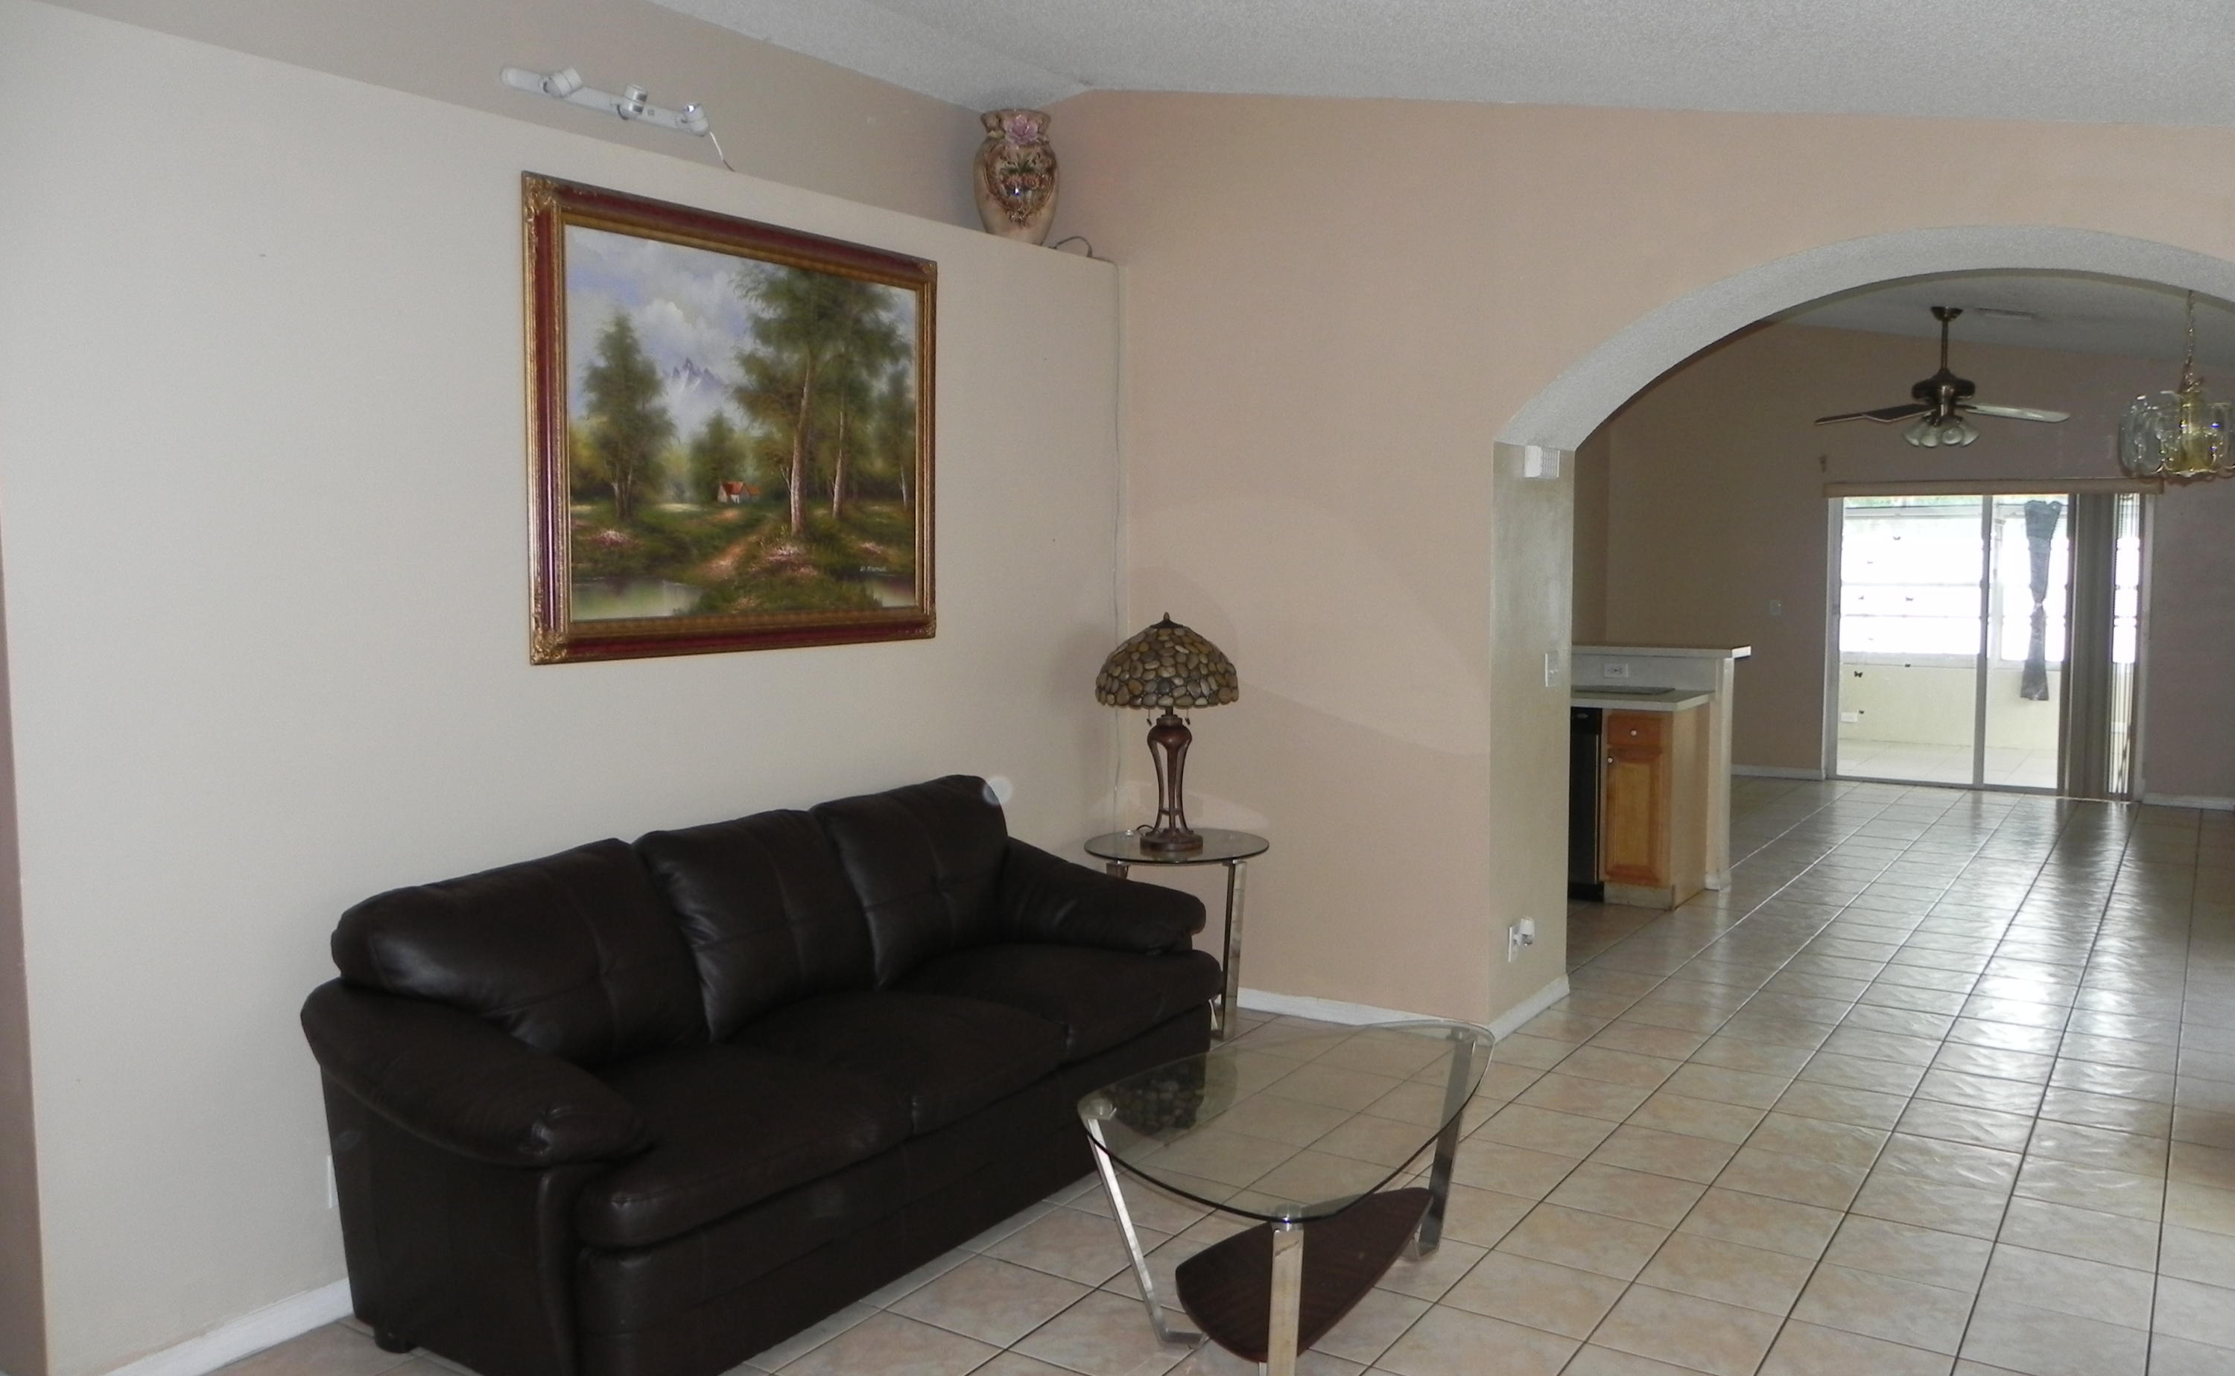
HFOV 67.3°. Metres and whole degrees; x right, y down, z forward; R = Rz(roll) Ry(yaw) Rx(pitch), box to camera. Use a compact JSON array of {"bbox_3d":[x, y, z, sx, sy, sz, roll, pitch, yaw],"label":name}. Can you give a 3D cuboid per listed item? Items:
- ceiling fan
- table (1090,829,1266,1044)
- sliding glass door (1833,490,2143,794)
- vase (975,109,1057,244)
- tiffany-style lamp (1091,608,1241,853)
[{"bbox_3d":[4.415,-1.666,8.978,1.276,0.738,1.276,2,5,26],"label":"ceiling fan"},{"bbox_3d":[0.195,0.813,5.463,0.598,0.613,0.598,0,5,2],"label":"table"},{"bbox_3d":[5.484,-0.327,10.687,1.814,1.974,0.120,3,6,33],"label":"sliding glass door"},{"bbox_3d":[-0.331,-1.665,5.551,0.284,0.478,0.284,-1,5,-3],"label":"vase"},{"bbox_3d":[0.171,0.142,5.374,0.458,0.753,0.458,0,5,2],"label":"tiffany-style lamp"}]

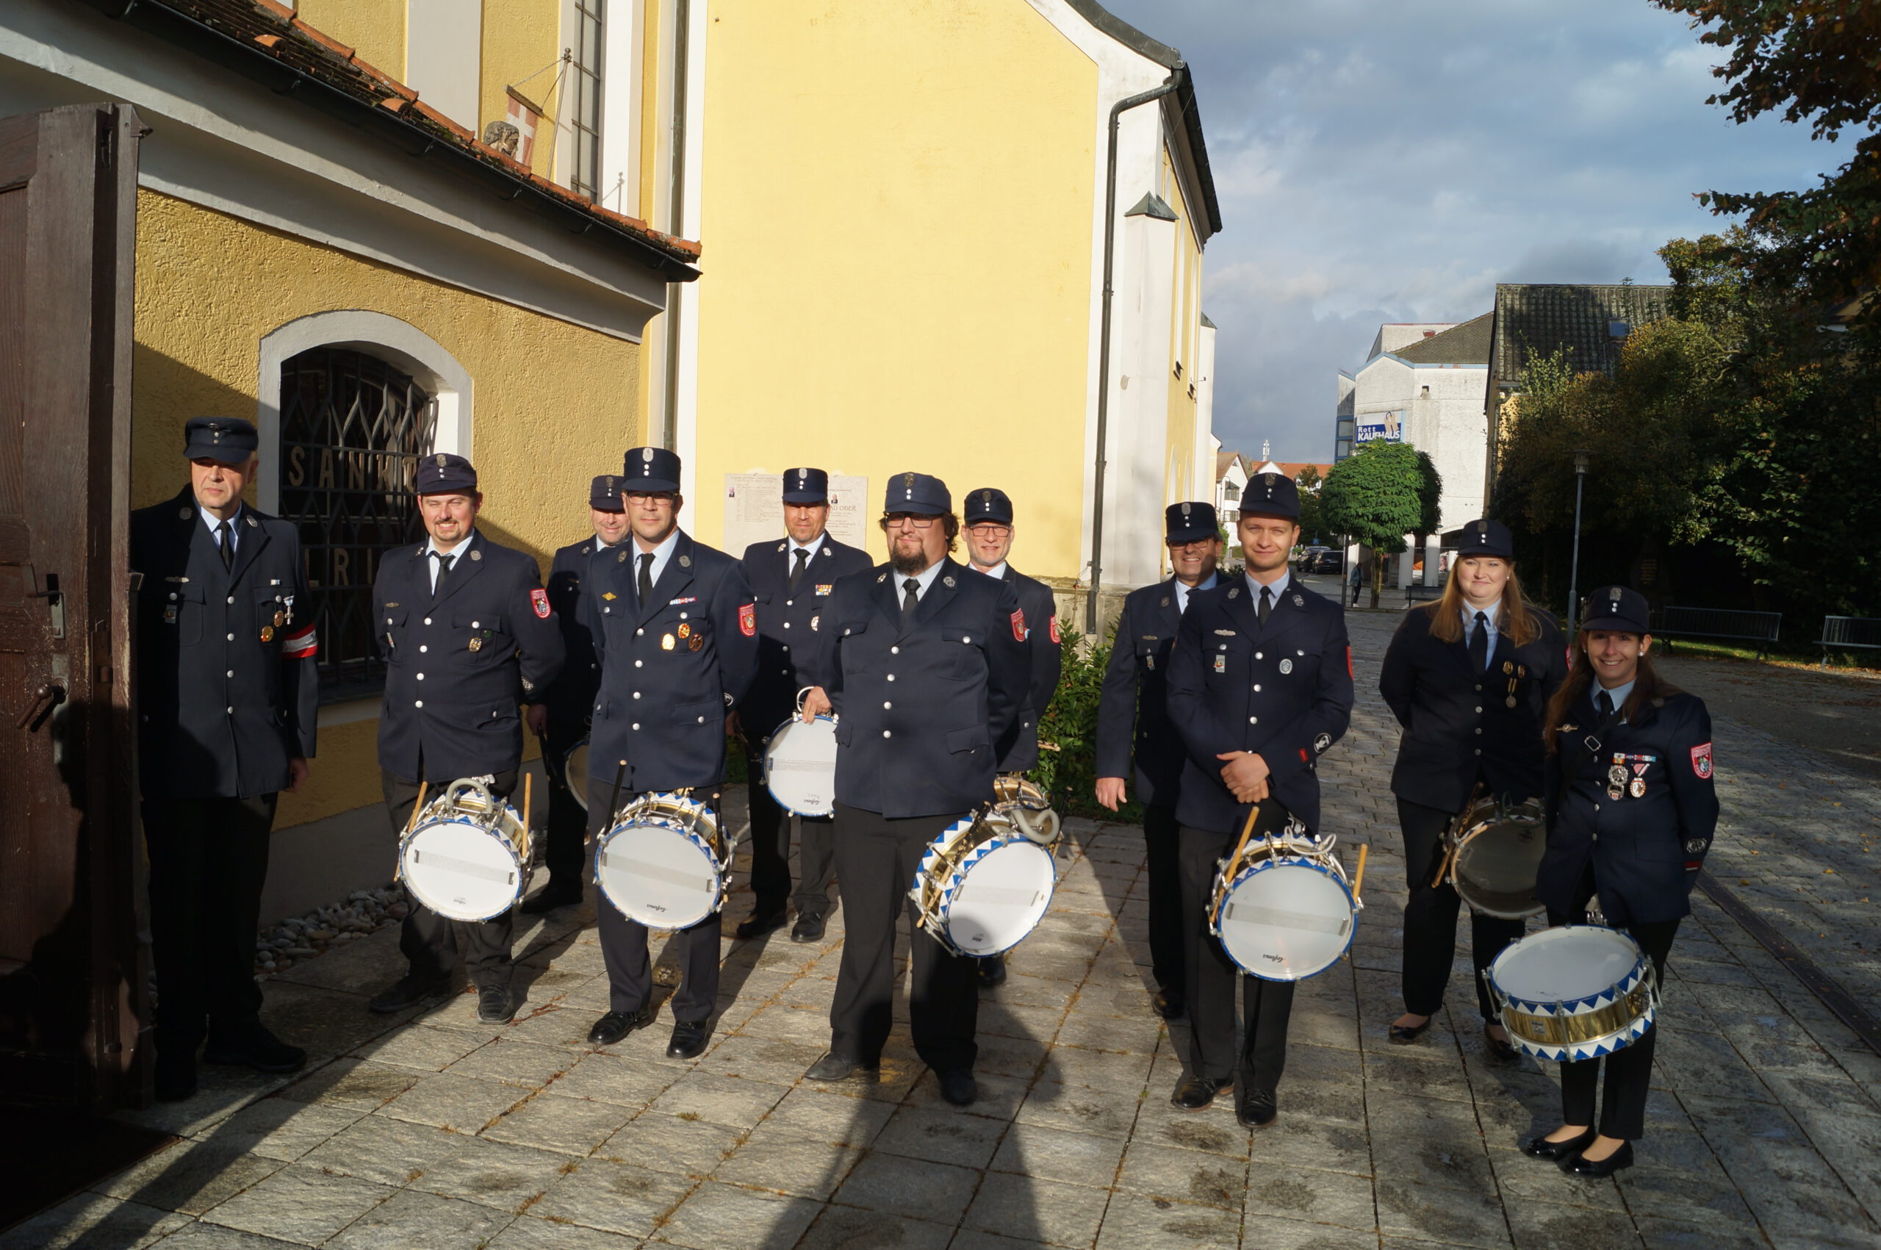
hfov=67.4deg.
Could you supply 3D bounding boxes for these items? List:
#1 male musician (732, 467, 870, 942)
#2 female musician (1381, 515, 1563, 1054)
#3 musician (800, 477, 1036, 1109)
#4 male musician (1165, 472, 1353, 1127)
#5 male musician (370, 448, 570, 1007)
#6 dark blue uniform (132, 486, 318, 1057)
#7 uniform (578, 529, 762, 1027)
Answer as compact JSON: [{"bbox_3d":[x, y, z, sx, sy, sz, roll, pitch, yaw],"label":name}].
[{"bbox_3d":[-0.539,0.298,5.716,0.550,1.872,0.400,3,3,10],"label":"male musician"},{"bbox_3d":[1.778,0.511,4.731,0.590,1.734,0.400,3,4,19],"label":"female musician"},{"bbox_3d":[-0.073,0.448,4.243,0.650,1.805,0.460,3,4,15],"label":"musician"},{"bbox_3d":[0.943,0.501,4.180,0.550,1.870,0.420,3,3,14],"label":"male musician"},{"bbox_3d":[-1.614,0.343,4.784,0.610,1.839,0.430,3,4,18],"label":"male musician"},{"bbox_3d":[-2.145,0.456,4.204,0.580,1.630,0.360,0,3,-30],"label":"dark blue uniform"},{"bbox_3d":[-0.871,0.478,4.530,0.550,1.573,0.350,3,4,19],"label":"uniform"}]

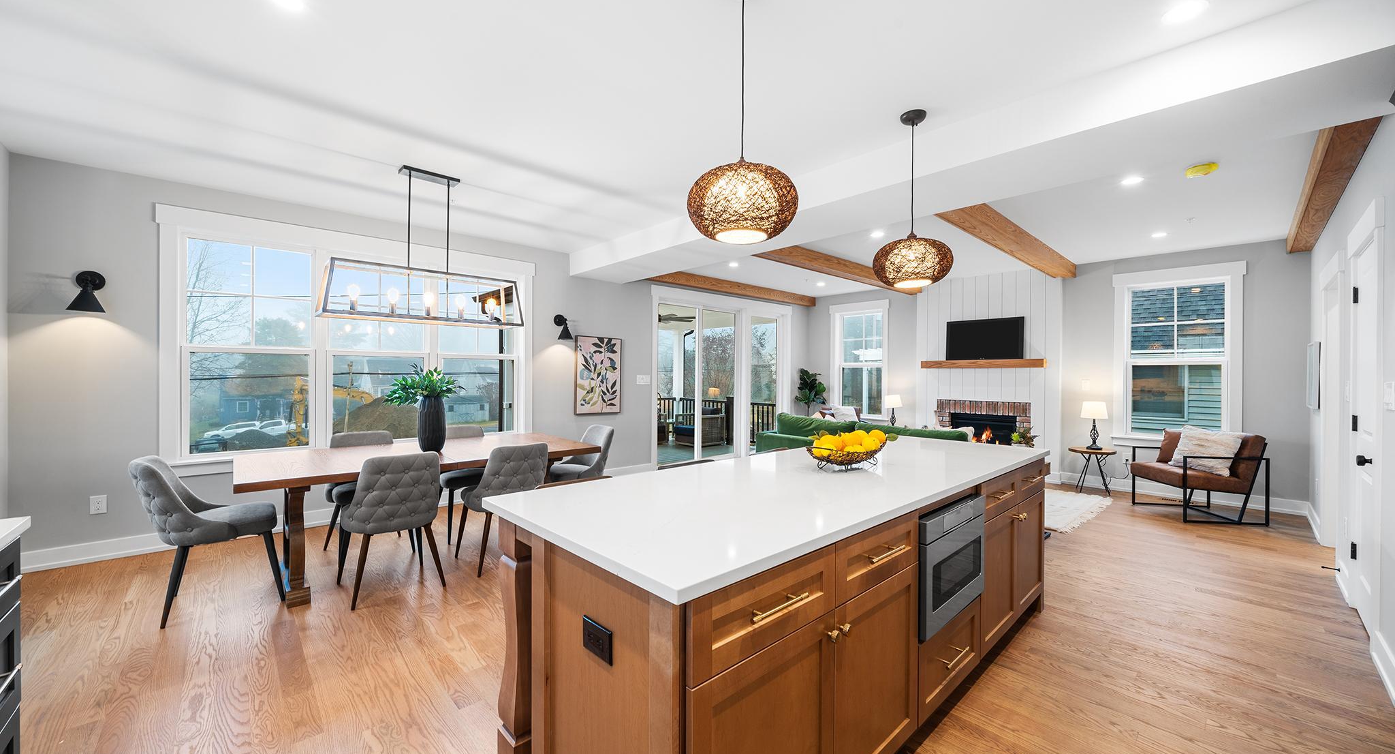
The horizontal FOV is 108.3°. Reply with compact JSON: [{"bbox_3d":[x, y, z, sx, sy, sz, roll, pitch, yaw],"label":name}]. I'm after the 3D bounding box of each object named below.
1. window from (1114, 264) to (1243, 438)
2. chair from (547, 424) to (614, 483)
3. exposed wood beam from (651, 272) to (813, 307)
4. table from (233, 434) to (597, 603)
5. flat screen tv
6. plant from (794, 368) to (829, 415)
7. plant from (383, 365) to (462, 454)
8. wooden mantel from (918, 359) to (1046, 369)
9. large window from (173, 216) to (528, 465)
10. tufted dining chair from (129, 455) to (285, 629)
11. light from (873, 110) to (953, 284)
[{"bbox_3d":[5.279,-0.240,5.574,0.120,1.920,1.050,0,0,-43],"label":"window"},{"bbox_3d":[-1.058,0.871,4.380,0.600,0.845,0.500,0,0,-43],"label":"chair"},{"bbox_3d":[0.576,-1.355,7.800,3.950,0.155,0.150,0,0,-43],"label":"exposed wood beam"},{"bbox_3d":[-1.940,0.930,3.676,2.140,0.765,1.130,0,0,-43],"label":"table"},{"bbox_3d":[3.948,-0.511,6.938,0.065,0.560,0.975,0,0,-43],"label":"flat screen tv"},{"bbox_3d":[1.950,0.555,8.750,0.540,1.500,0.540,0,0,-43],"label":"plant"},{"bbox_3d":[-1.981,0.227,3.714,0.530,0.640,0.480,0,0,-43],"label":"plant"},{"bbox_3d":[3.900,-0.175,6.967,0.170,0.112,1.545,0,0,-43],"label":"wooden mantel"},{"bbox_3d":[-2.954,-0.296,4.758,2.860,1.900,0.120,0,0,-43],"label":"large window"},{"bbox_3d":[-2.842,0.891,2.929,0.640,0.840,0.540,0,0,-43],"label":"tufted dining chair"},{"bbox_3d":[1.154,-0.941,2.693,0.395,0.940,0.395,0,0,-43],"label":"light"}]

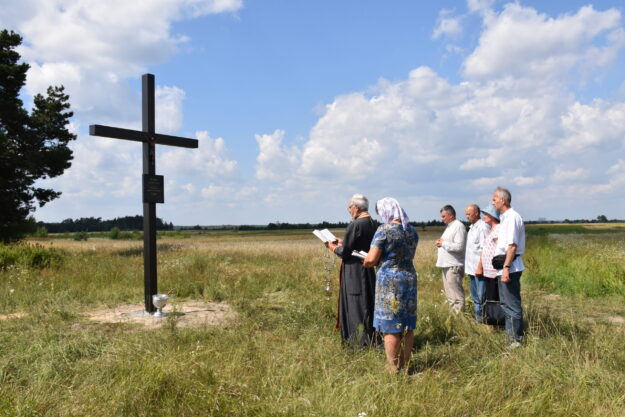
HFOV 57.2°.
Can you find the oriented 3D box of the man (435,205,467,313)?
[{"bbox_3d":[2.090,0.797,8.600,0.450,1.700,0.520,-1,-2,-1],"label":"man"}]

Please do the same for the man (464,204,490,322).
[{"bbox_3d":[2.300,0.795,7.900,0.380,1.700,0.520,-1,-2,-5],"label":"man"}]

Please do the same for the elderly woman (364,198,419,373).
[{"bbox_3d":[0.745,0.725,5.420,0.500,1.670,0.450,0,-2,-37],"label":"elderly woman"}]

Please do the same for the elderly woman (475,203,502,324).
[{"bbox_3d":[2.320,0.750,7.350,0.380,1.650,0.480,-1,-2,-5],"label":"elderly woman"}]

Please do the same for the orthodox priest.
[{"bbox_3d":[0.475,0.715,6.570,0.560,1.750,0.530,-2,-2,35],"label":"orthodox priest"}]

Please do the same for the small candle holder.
[{"bbox_3d":[-2.345,1.507,8.900,0.260,0.340,0.260,-1,-2,0],"label":"small candle holder"}]

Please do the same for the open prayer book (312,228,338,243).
[{"bbox_3d":[0.153,0.322,6.750,0.200,0.050,0.250,40,22,30],"label":"open prayer book"}]

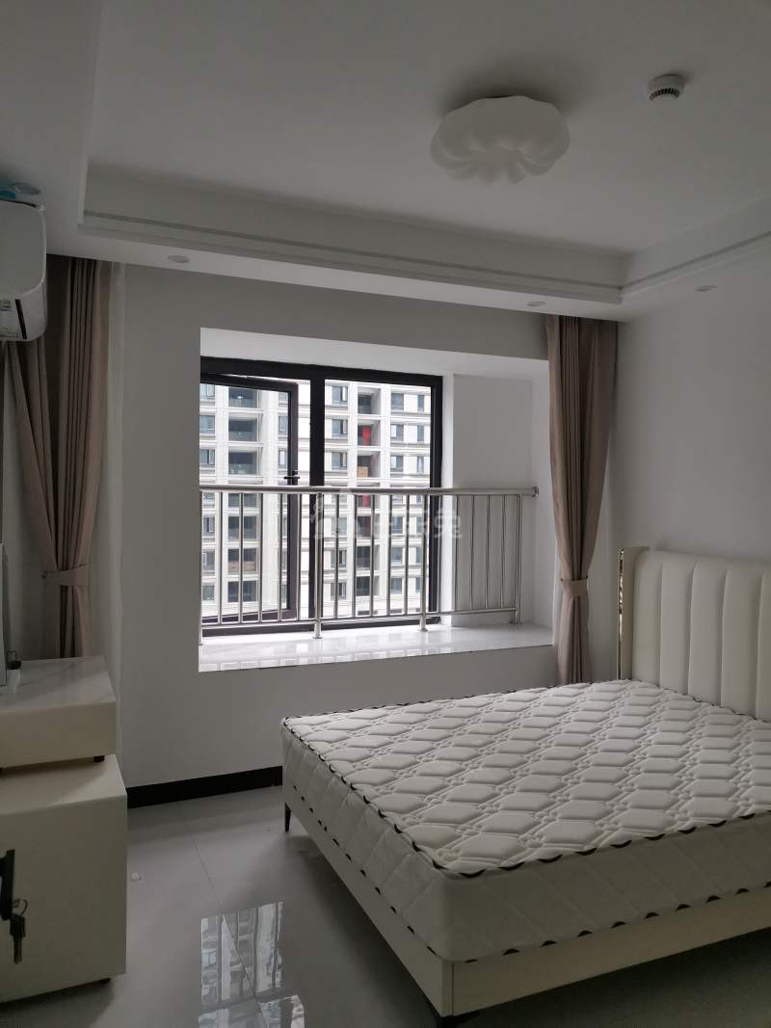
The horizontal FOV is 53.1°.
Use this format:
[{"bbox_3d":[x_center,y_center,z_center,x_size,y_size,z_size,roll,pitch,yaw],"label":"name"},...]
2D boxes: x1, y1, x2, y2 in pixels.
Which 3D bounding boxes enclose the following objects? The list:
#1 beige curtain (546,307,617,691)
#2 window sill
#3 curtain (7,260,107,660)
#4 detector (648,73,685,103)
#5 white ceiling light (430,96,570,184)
[{"bbox_3d":[1.130,0.093,4.443,0.491,2.474,0.160,0,0,-23],"label":"beige curtain"},{"bbox_3d":[-0.015,0.778,4.514,2.252,0.050,0.883,0,0,-23],"label":"window sill"},{"bbox_3d":[-1.427,0.095,3.367,0.426,2.474,0.160,0,0,-23],"label":"curtain"},{"bbox_3d":[0.915,-1.381,2.518,0.114,0.050,0.114,0,0,0],"label":"detector"},{"bbox_3d":[0.406,-1.336,2.776,0.490,0.155,0.490,0,0,0],"label":"white ceiling light"}]

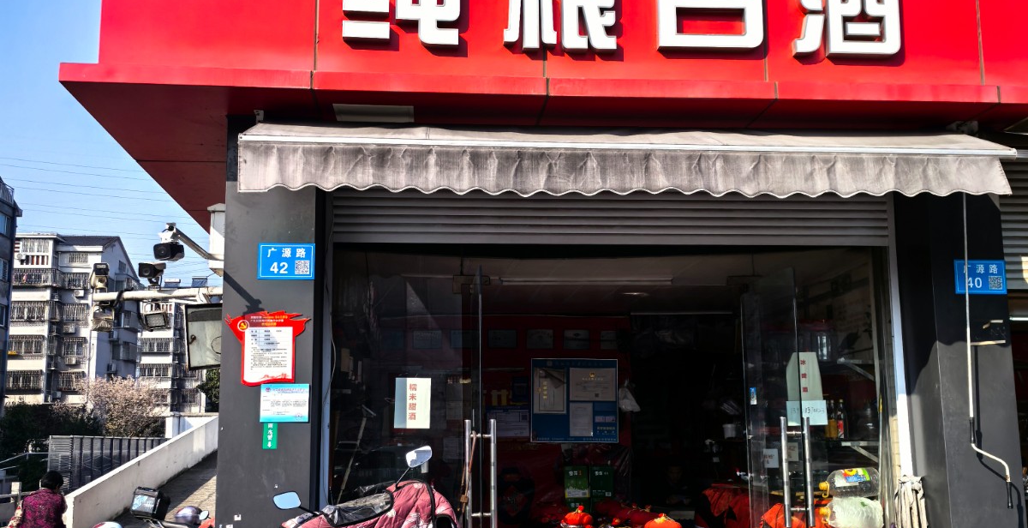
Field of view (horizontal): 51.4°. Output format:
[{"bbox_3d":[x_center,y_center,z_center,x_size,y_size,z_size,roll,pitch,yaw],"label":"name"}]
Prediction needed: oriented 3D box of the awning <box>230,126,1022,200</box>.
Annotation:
[{"bbox_3d":[0.638,-0.573,5.833,4.119,0.531,0.550,0,-9,-5],"label":"awning"}]

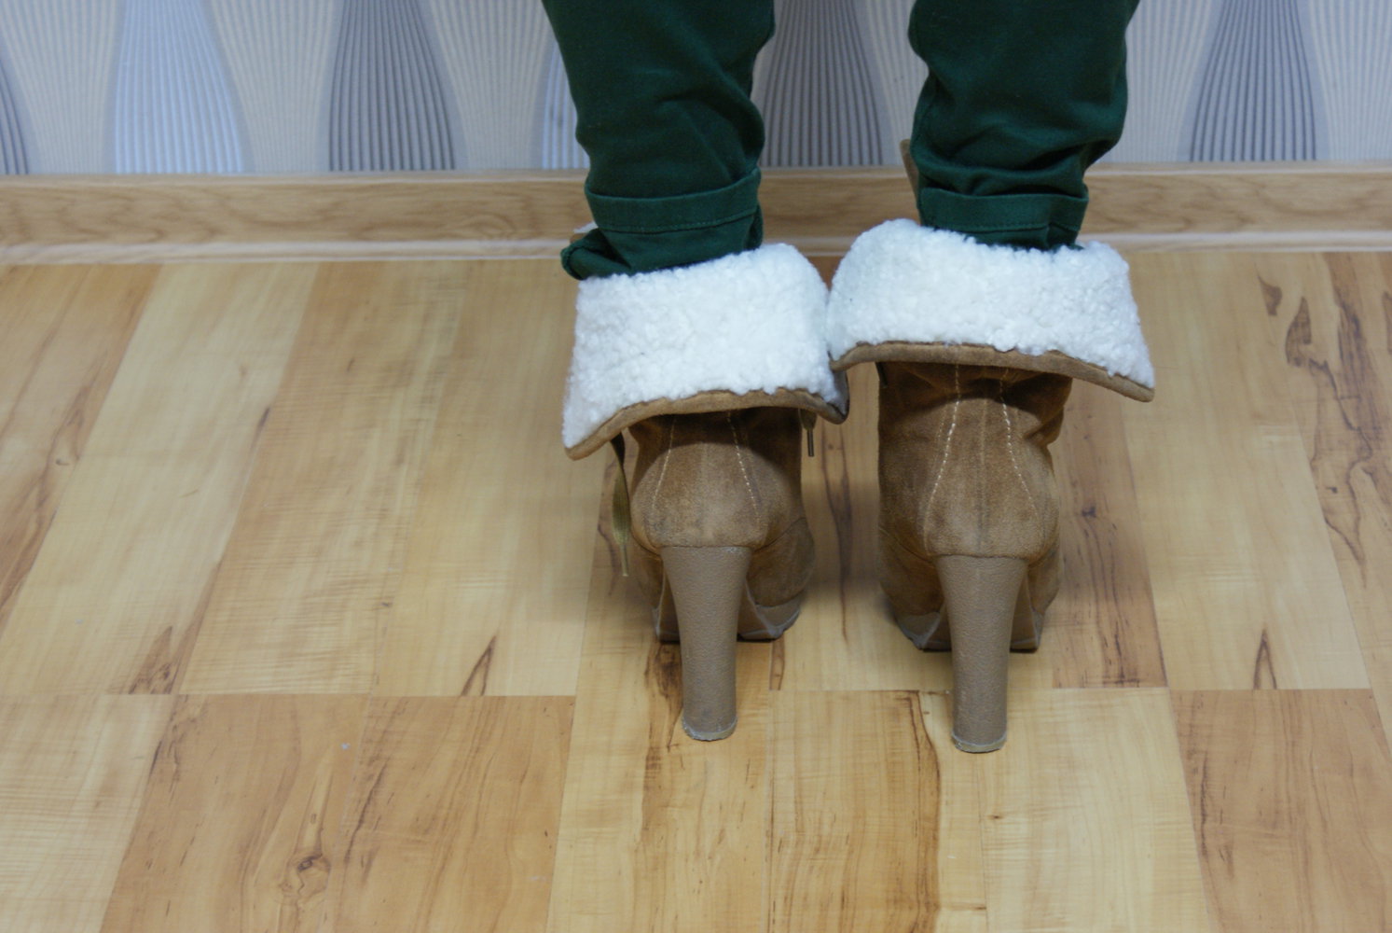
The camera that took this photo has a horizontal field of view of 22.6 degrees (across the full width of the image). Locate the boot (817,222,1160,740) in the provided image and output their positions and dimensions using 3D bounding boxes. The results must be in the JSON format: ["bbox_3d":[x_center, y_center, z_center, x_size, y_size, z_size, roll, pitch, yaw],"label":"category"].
[{"bbox_3d":[0.135,-0.021,1.655,0.148,0.252,0.244,0,27,2],"label":"boot"}]

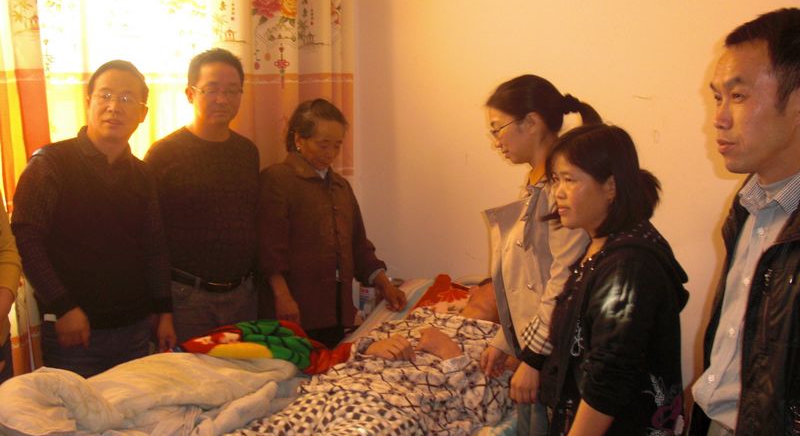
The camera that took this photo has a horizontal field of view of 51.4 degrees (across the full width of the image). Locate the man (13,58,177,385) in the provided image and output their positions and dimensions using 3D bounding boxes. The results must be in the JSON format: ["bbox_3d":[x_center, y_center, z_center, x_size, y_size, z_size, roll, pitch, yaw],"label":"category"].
[{"bbox_3d":[-0.953,0.338,2.659,0.500,1.665,0.310,-6,10,-36],"label":"man"}]

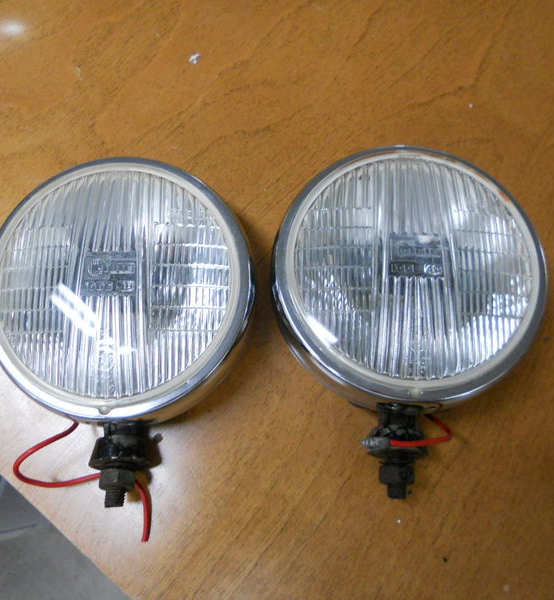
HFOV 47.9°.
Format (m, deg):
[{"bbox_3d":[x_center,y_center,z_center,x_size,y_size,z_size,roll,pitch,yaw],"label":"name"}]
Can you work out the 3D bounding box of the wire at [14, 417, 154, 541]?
[{"bbox_3d":[-0.122,0.111,0.385,0.087,0.021,0.071,0,73,0],"label":"wire"}]

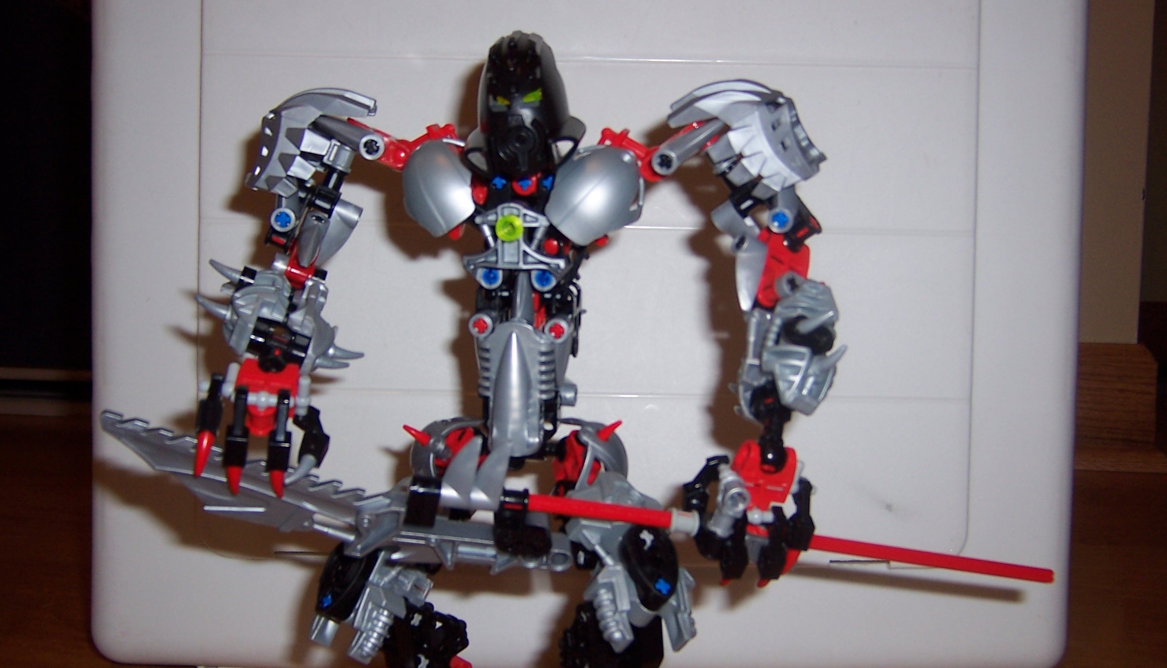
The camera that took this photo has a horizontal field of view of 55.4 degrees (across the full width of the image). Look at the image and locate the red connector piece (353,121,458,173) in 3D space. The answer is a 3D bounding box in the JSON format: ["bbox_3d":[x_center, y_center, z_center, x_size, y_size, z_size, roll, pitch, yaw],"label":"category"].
[{"bbox_3d":[-0.057,-0.060,0.358,0.035,0.017,0.013,1,3,0],"label":"red connector piece"}]

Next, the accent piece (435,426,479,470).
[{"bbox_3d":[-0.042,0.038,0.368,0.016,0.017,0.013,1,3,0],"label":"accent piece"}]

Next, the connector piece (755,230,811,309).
[{"bbox_3d":[0.062,-0.019,0.342,0.015,0.024,0.013,10,3,-6],"label":"connector piece"}]

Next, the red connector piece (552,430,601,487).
[{"bbox_3d":[-0.003,0.041,0.368,0.017,0.019,0.014,1,3,0],"label":"red connector piece"}]

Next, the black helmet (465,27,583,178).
[{"bbox_3d":[-0.018,-0.070,0.342,0.037,0.045,0.034,1,3,7],"label":"black helmet"}]

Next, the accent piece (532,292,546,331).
[{"bbox_3d":[-0.014,-0.007,0.358,0.005,0.013,0.005,1,3,0],"label":"accent piece"}]

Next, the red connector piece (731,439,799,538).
[{"bbox_3d":[0.054,0.046,0.332,0.019,0.028,0.014,5,6,0],"label":"red connector piece"}]

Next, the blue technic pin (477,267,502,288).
[{"bbox_3d":[-0.028,-0.017,0.337,0.008,0.007,0.008,1,3,0],"label":"blue technic pin"}]

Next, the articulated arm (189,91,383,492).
[{"bbox_3d":[-0.091,-0.013,0.345,0.055,0.120,0.045,1,3,0],"label":"articulated arm"}]

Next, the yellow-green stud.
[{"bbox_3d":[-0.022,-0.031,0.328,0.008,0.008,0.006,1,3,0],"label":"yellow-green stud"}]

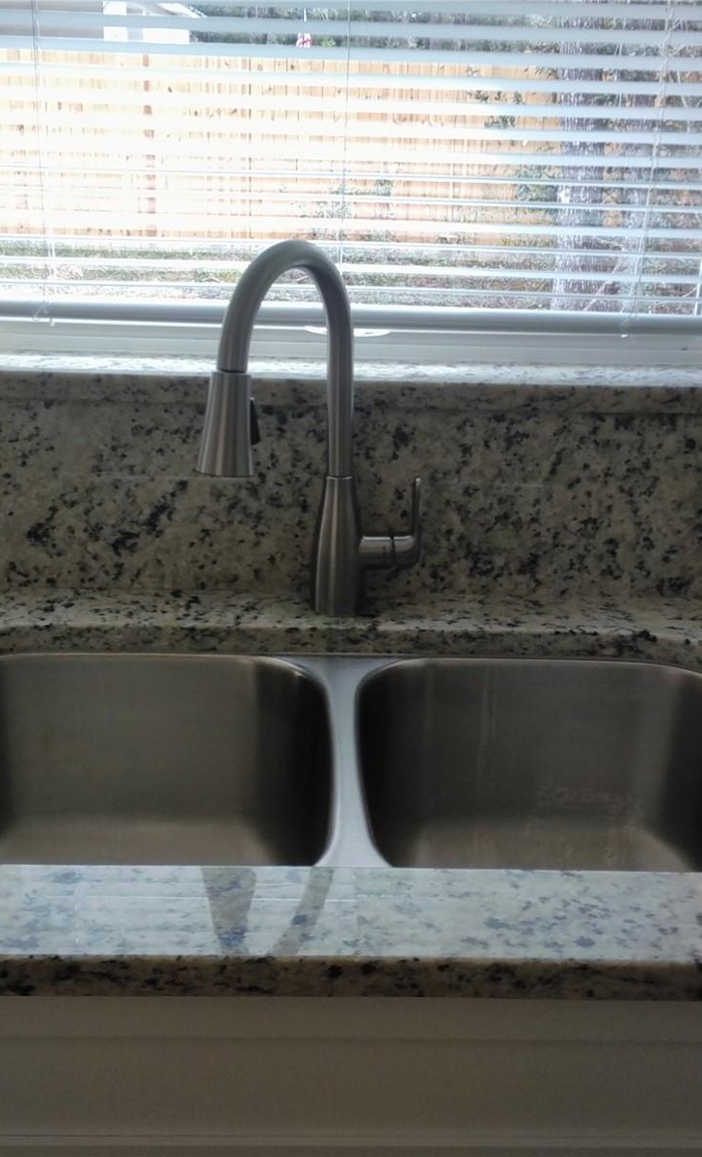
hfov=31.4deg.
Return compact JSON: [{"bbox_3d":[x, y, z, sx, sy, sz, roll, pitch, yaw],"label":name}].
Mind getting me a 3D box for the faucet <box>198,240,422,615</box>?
[{"bbox_3d":[-0.031,-0.111,1.122,0.095,0.370,0.269,11,22,24],"label":"faucet"}]

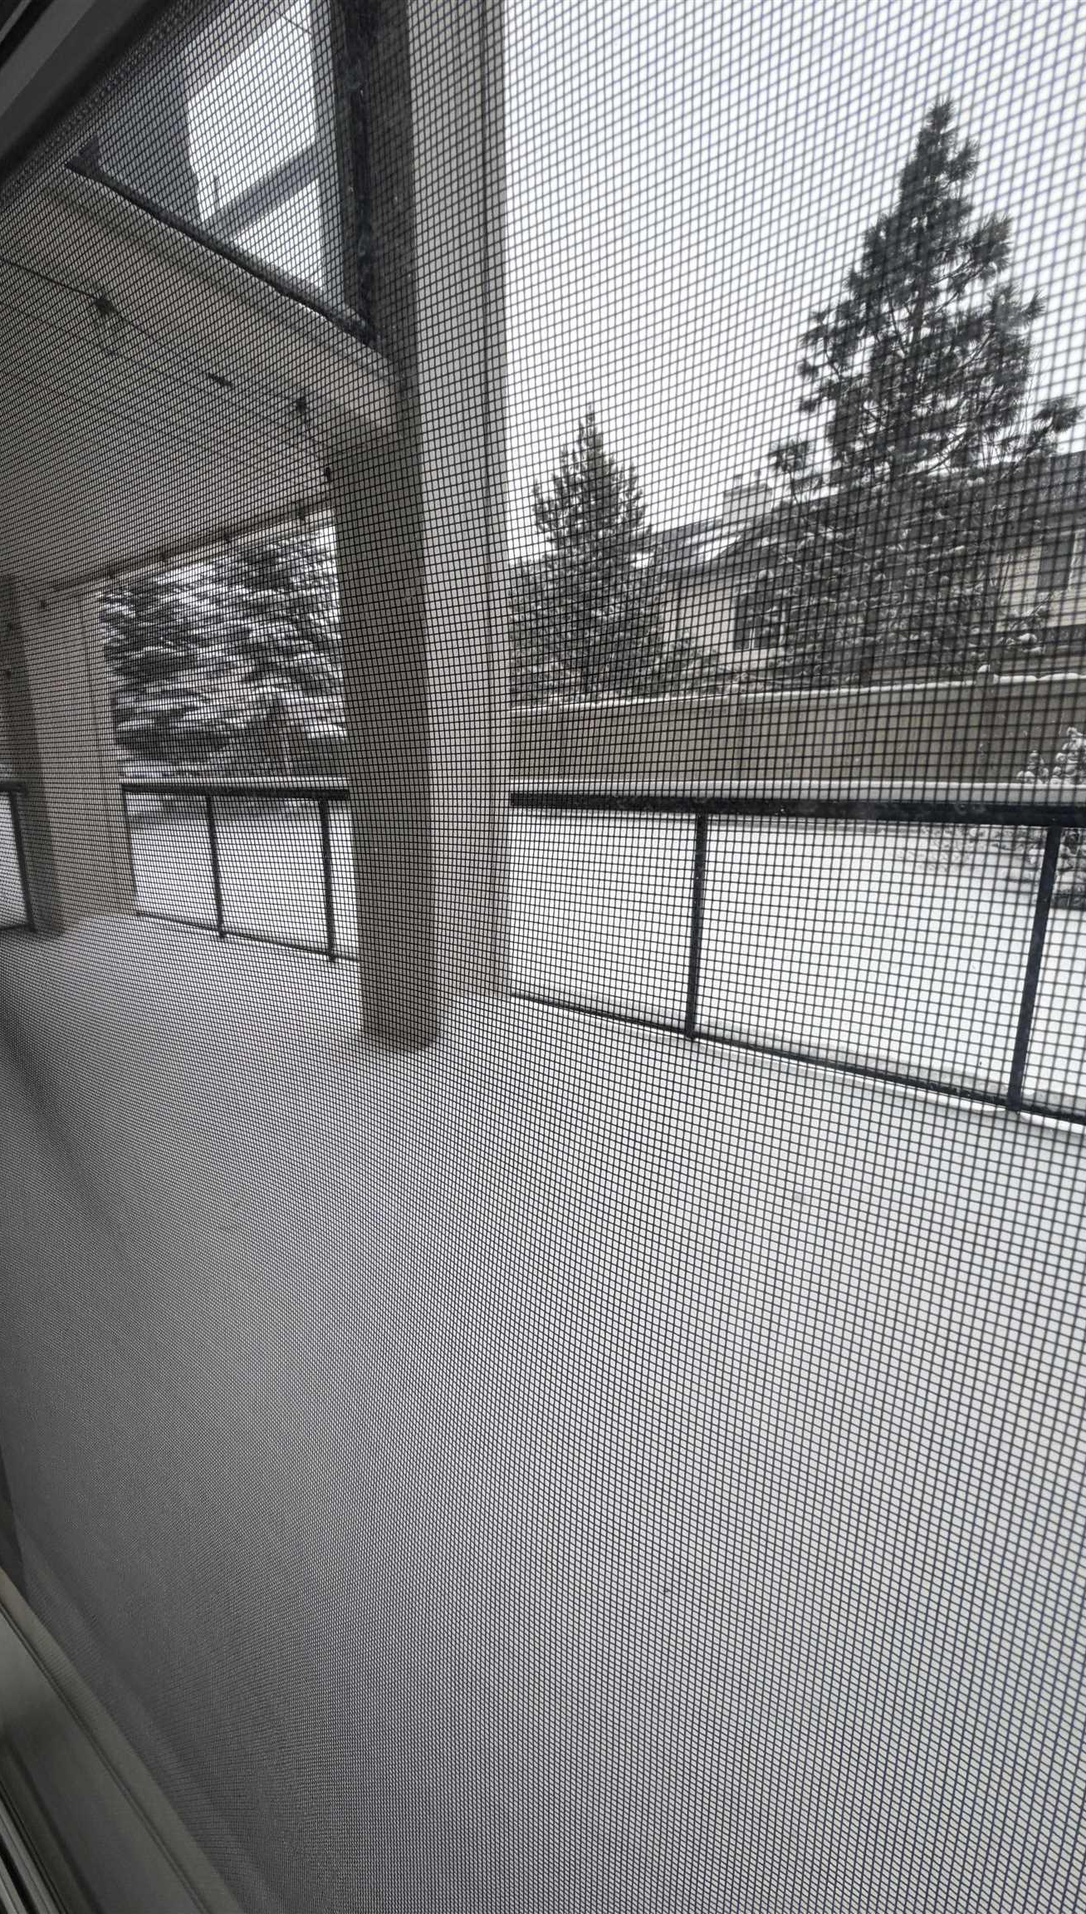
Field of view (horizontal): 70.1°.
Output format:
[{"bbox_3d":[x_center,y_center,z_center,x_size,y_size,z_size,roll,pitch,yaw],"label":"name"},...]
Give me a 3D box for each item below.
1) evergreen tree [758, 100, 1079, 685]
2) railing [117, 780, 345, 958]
[{"bbox_3d":[5.593,-7.142,12.058,4.310,10.140,4.310,6,14,22],"label":"evergreen tree"},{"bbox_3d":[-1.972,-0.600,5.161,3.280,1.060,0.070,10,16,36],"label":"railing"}]

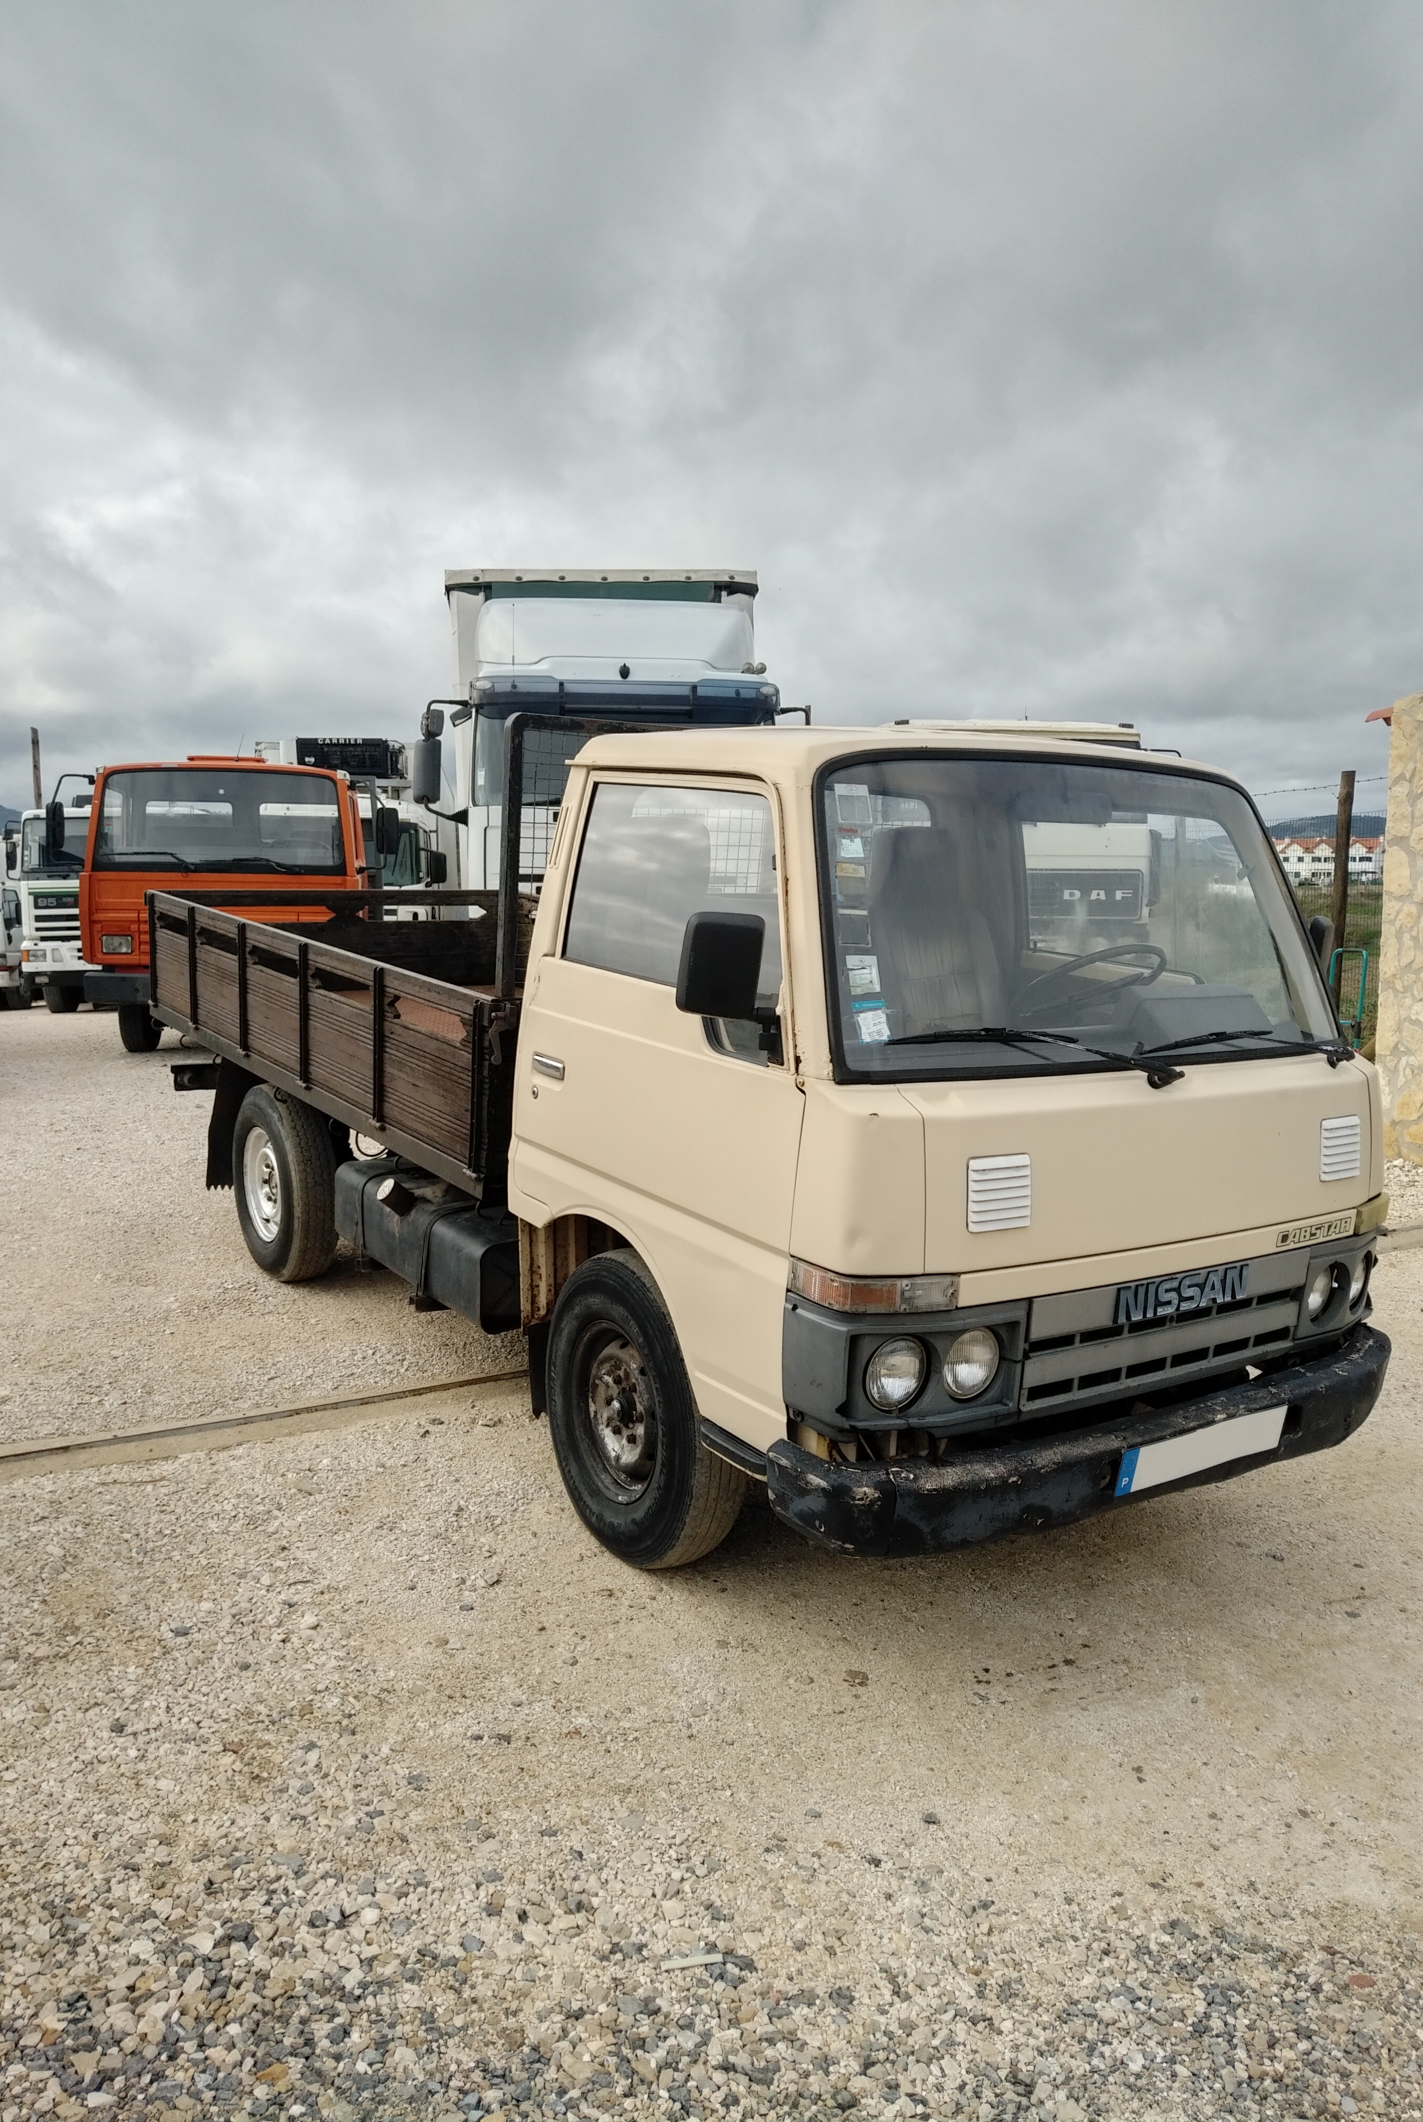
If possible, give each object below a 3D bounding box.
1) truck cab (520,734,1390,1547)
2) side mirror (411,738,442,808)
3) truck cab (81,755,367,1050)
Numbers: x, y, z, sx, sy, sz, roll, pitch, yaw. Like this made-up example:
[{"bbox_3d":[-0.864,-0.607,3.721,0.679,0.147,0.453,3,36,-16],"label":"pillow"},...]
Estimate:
[{"bbox_3d":[0.627,0.107,3.557,1.860,1.790,1.550,-4,9,-34],"label":"truck cab"},{"bbox_3d":[-2.056,-2.087,10.764,0.200,0.460,0.130,1,8,-3],"label":"side mirror"},{"bbox_3d":[-4.235,-1.373,13.230,2.200,2.520,1.800,0,7,-10],"label":"truck cab"}]

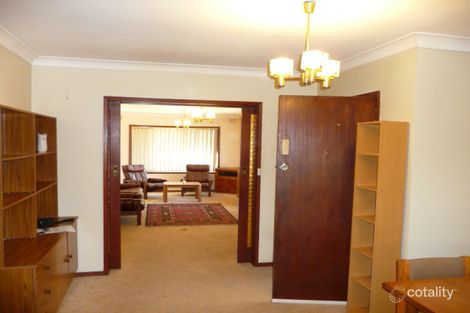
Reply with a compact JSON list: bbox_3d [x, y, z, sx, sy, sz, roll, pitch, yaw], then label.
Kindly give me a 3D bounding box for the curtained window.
[{"bbox_3d":[-1.728,-0.174,10.755,2.620,1.380,0.120,0,3,-12],"label":"curtained window"}]

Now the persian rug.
[{"bbox_3d":[-0.976,1.214,7.863,1.750,0.015,2.170,0,3,-12],"label":"persian rug"}]

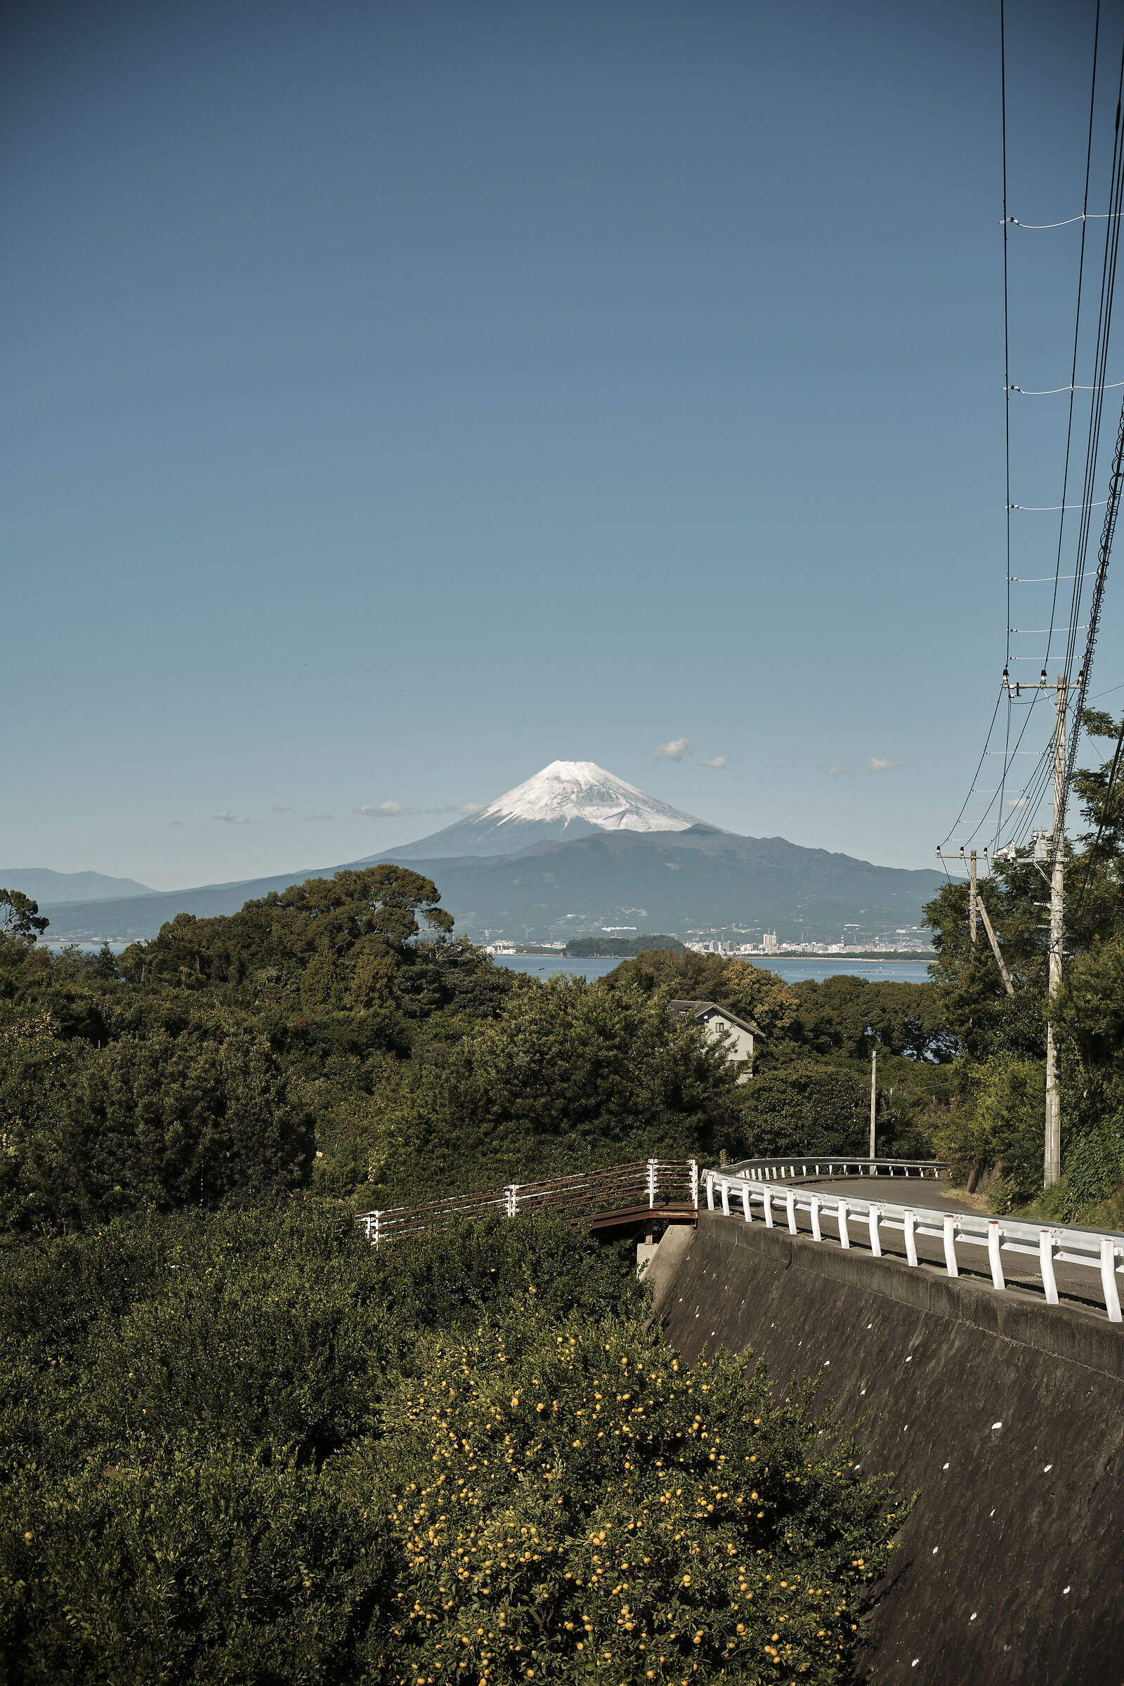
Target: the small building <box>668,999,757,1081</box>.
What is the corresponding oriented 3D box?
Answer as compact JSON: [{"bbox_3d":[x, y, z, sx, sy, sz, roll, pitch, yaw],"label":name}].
[{"bbox_3d":[9.520,15.862,146.698,8.400,7.500,8.600,2,-3,-25],"label":"small building"}]

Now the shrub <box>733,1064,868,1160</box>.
[{"bbox_3d":[11.304,13.021,91.000,6.300,5.000,5.800,0,-3,0],"label":"shrub"}]

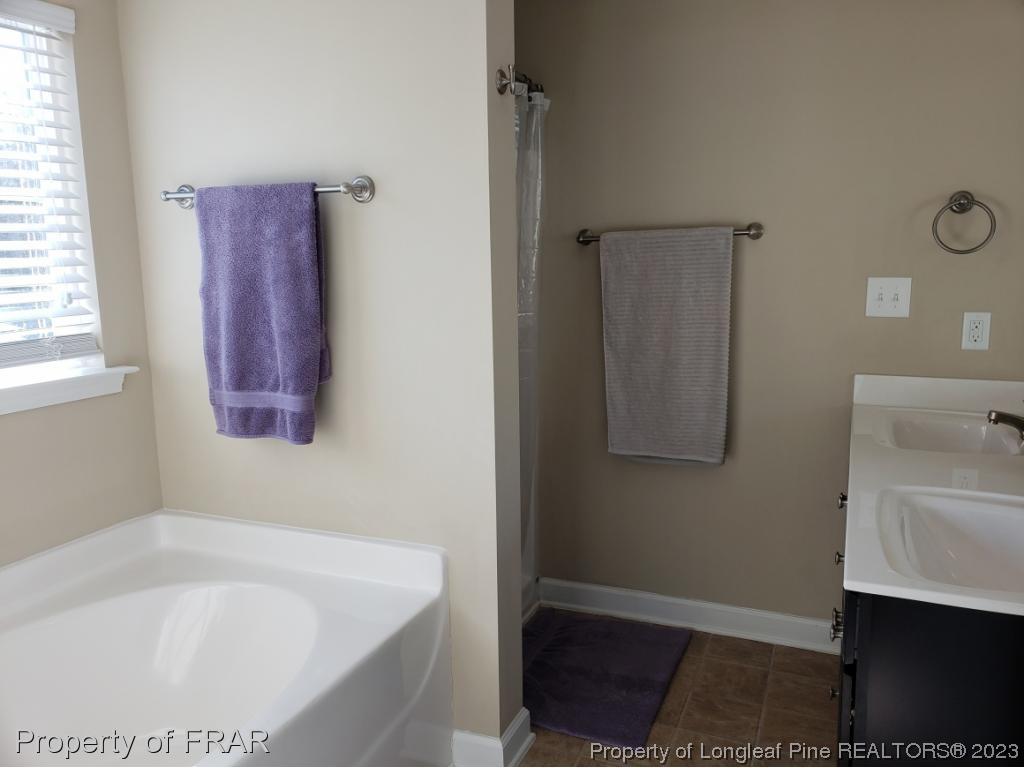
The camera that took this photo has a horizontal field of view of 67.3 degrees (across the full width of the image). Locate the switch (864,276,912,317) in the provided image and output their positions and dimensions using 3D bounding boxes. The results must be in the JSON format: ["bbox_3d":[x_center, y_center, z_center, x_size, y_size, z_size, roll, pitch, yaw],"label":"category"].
[{"bbox_3d":[1.204,-0.275,2.455,0.124,0.123,0.015,3,10,24],"label":"switch"}]

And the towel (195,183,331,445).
[{"bbox_3d":[-0.669,-0.188,2.084,0.395,0.680,0.090,3,10,24],"label":"towel"}]

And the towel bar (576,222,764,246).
[{"bbox_3d":[0.531,-0.521,2.679,0.665,0.060,0.082,3,10,24],"label":"towel bar"}]

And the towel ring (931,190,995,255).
[{"bbox_3d":[1.362,-0.487,2.320,0.167,0.188,0.066,3,10,24],"label":"towel ring"}]

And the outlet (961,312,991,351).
[{"bbox_3d":[1.434,-0.162,2.373,0.071,0.115,0.010,3,10,24],"label":"outlet"}]

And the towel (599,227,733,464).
[{"bbox_3d":[0.536,-0.133,2.721,0.450,0.807,0.070,3,10,24],"label":"towel"}]

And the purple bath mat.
[{"bbox_3d":[0.261,0.963,2.632,0.570,0.016,0.745,3,10,24],"label":"purple bath mat"}]

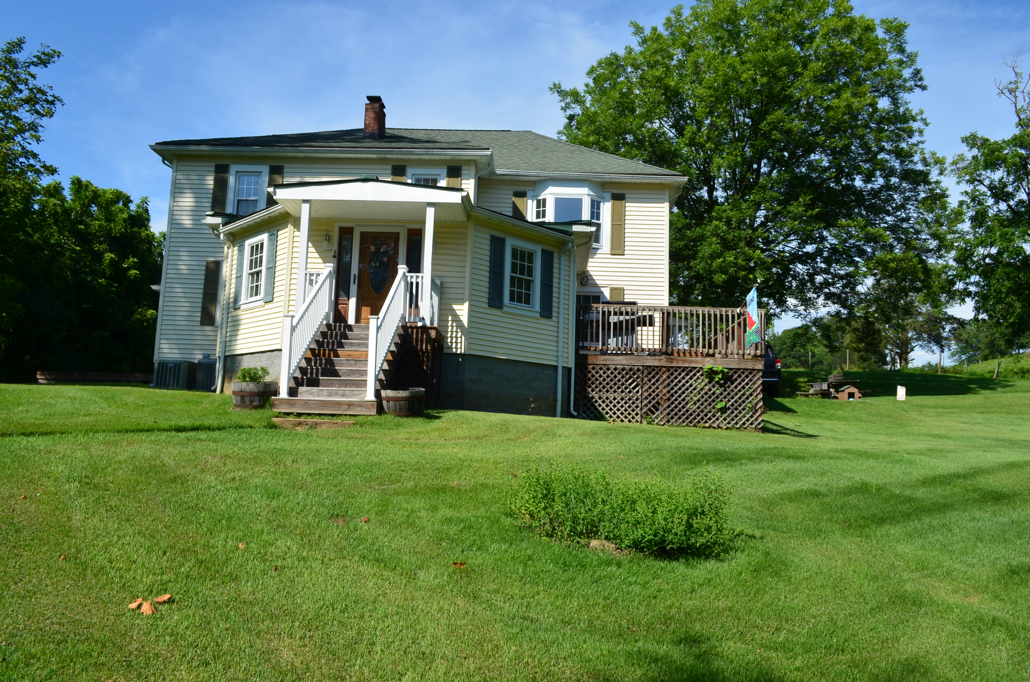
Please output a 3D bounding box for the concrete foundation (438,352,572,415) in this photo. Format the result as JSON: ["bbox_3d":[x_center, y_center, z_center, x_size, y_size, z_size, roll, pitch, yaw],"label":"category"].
[{"bbox_3d":[-0.143,0.916,15.011,0.420,1.080,3.200,-5,-10,45],"label":"concrete foundation"}]

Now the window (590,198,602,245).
[{"bbox_3d":[2.303,-3.385,21.777,0.440,1.320,0.100,6,-9,-32],"label":"window"}]

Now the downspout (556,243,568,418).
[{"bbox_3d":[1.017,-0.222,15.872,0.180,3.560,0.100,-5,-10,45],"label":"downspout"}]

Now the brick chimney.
[{"bbox_3d":[-3.382,-5.261,18.613,0.350,1.150,0.650,2,-7,2],"label":"brick chimney"}]

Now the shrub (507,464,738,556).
[{"bbox_3d":[0.715,1.066,5.039,1.380,0.500,0.600,-1,-8,20],"label":"shrub"}]

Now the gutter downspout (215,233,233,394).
[{"bbox_3d":[-6.048,-0.576,15.928,0.190,3.323,0.090,9,-10,-43],"label":"gutter downspout"}]

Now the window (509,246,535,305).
[{"bbox_3d":[0.140,-1.258,15.244,0.100,1.160,0.680,-5,-10,45],"label":"window"}]

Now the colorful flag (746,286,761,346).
[{"bbox_3d":[4.573,-0.456,14.800,0.100,1.100,0.700,2,-7,2],"label":"colorful flag"}]

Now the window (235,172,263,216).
[{"bbox_3d":[-6.529,-3.463,18.811,0.643,1.357,0.100,2,-7,2],"label":"window"}]

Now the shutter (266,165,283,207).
[{"bbox_3d":[-5.280,-3.169,16.886,0.320,1.420,0.045,2,-7,2],"label":"shutter"}]

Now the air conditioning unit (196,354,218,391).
[{"bbox_3d":[-6.765,0.823,17.525,0.660,0.727,0.680,2,-7,2],"label":"air conditioning unit"}]

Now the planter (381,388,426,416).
[{"bbox_3d":[-1.586,0.900,10.946,0.620,0.400,0.620,2,-7,2],"label":"planter"}]

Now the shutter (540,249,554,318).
[{"bbox_3d":[0.669,-1.159,15.650,0.350,1.380,0.045,9,-10,-43],"label":"shutter"}]

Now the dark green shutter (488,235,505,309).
[{"bbox_3d":[-0.324,-1.301,14.612,0.359,1.376,0.040,9,-10,-43],"label":"dark green shutter"}]

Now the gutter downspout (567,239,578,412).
[{"bbox_3d":[1.233,-0.261,16.040,0.150,3.636,0.090,2,-7,2],"label":"gutter downspout"}]

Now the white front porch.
[{"bbox_3d":[-2.591,-0.861,12.648,3.350,4.100,3.100,2,-7,2],"label":"white front porch"}]

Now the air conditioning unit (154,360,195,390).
[{"bbox_3d":[-7.759,0.812,17.686,0.713,0.661,0.700,2,-7,2],"label":"air conditioning unit"}]

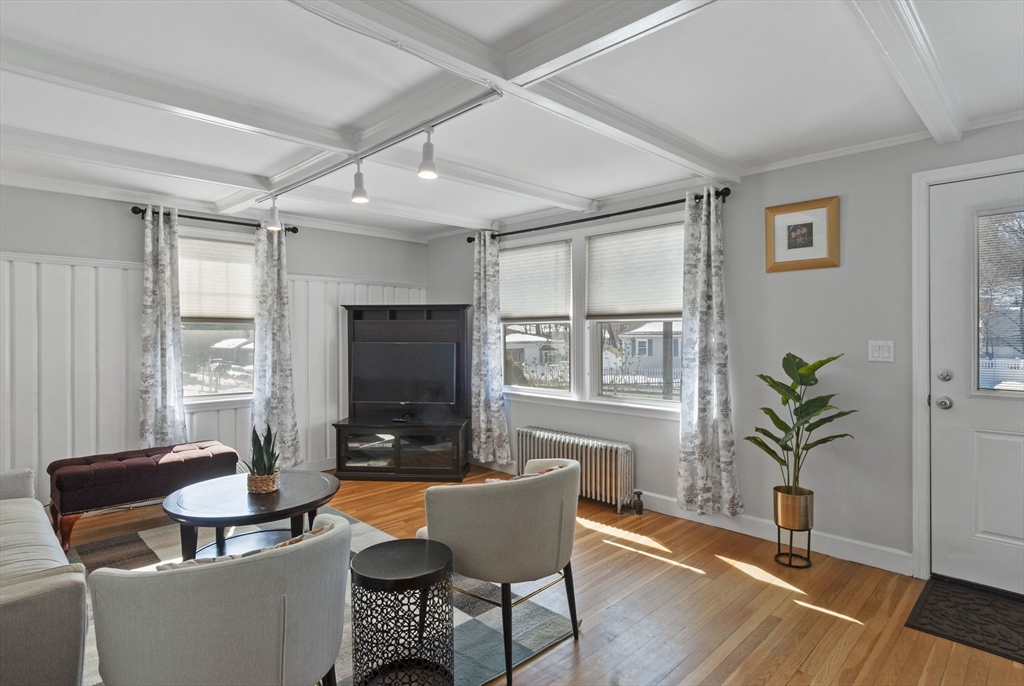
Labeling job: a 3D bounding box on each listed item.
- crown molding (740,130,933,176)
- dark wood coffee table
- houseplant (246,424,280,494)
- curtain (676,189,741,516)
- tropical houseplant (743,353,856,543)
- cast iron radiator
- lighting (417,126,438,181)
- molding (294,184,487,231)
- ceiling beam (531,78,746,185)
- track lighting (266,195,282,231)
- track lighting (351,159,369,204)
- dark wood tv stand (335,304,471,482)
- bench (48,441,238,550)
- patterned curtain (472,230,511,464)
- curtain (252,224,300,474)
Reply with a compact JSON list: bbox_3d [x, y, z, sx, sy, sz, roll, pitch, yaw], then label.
[{"bbox_3d":[1.797,-1.075,2.931,0.940,0.050,0.045,0,1,43],"label":"crown molding"},{"bbox_3d":[-1.354,1.017,2.734,0.823,0.460,0.823,-1,1,-43],"label":"dark wood coffee table"},{"bbox_3d":[-1.334,0.611,2.747,0.175,0.350,0.170,-1,1,-26],"label":"houseplant"},{"bbox_3d":[1.281,0.056,3.341,0.370,2.135,0.120,0,1,43],"label":"curtain"},{"bbox_3d":[1.662,0.627,2.962,0.542,1.144,0.430,1,1,43],"label":"tropical houseplant"},{"bbox_3d":[0.479,0.986,4.125,1.021,0.499,0.184,1,1,43],"label":"cast iron radiator"},{"bbox_3d":[-0.389,-0.879,2.374,0.095,0.248,0.095,0,1,0],"label":"lighting"},{"bbox_3d":[-0.915,-1.103,4.276,1.879,0.090,0.154,-1,1,-42],"label":"molding"},{"bbox_3d":[0.729,-1.078,2.727,1.889,0.090,0.154,-1,1,-42],"label":"ceiling beam"},{"bbox_3d":[-1.658,-0.903,3.576,0.095,0.237,0.095,1,1,43],"label":"track lighting"},{"bbox_3d":[-0.841,-0.891,2.837,0.095,0.238,0.095,1,1,43],"label":"track lighting"},{"bbox_3d":[-0.991,0.434,4.791,1.180,1.570,0.520,0,1,6],"label":"dark wood tv stand"},{"bbox_3d":[-2.449,0.991,3.487,1.010,0.500,0.440,-1,1,-43],"label":"bench"},{"bbox_3d":[-0.191,0.034,4.720,0.360,2.145,0.120,0,1,43],"label":"patterned curtain"},{"bbox_3d":[-2.050,0.033,4.442,0.394,2.161,0.130,-1,1,-42],"label":"curtain"}]

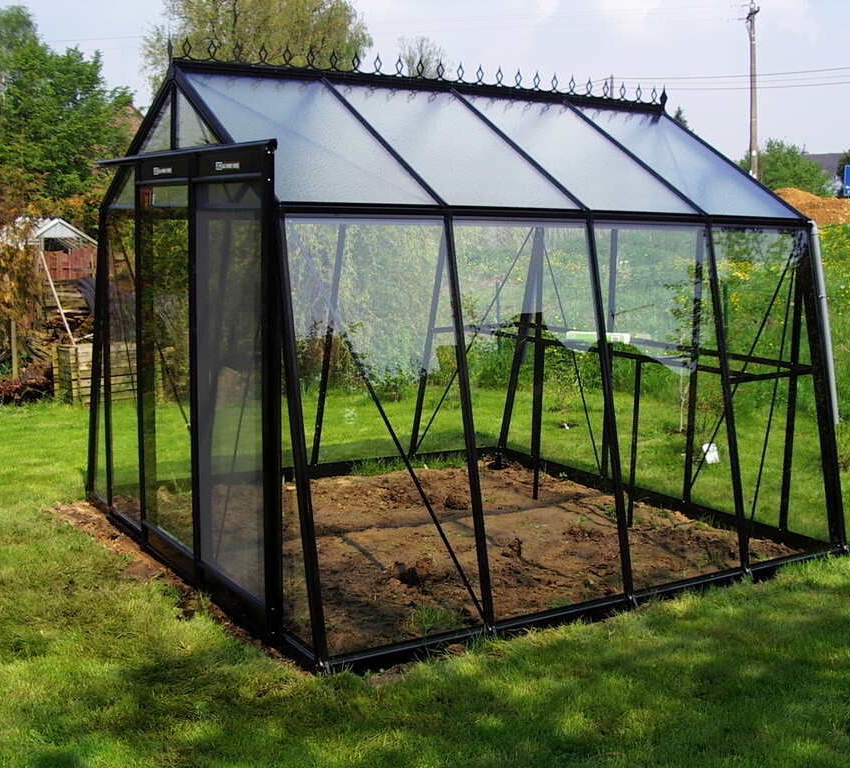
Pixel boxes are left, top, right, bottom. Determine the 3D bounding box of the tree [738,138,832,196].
[{"bbox_3d":[19.189,-11.396,60.000,5.000,3.700,5.000,4,9,17],"label":"tree"}]

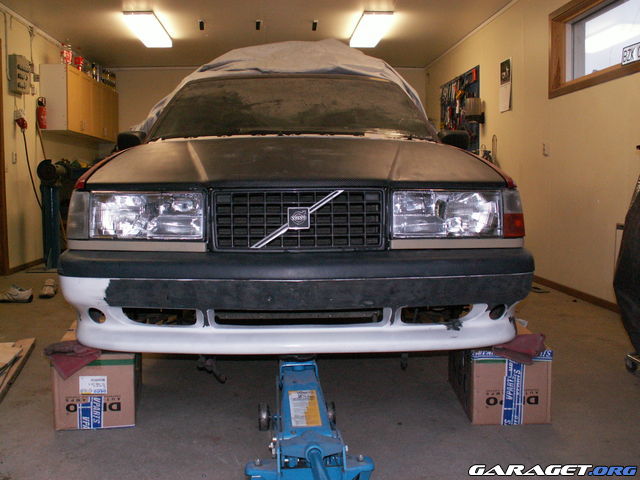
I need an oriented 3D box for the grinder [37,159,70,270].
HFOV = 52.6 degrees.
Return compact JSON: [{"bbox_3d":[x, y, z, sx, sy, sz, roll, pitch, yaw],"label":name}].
[{"bbox_3d":[-2.711,-0.269,6.557,0.260,1.099,0.400,0,5,3],"label":"grinder"}]

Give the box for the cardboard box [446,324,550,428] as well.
[{"bbox_3d":[0.682,0.503,2.506,0.274,0.262,0.456,0,5,1],"label":"cardboard box"}]

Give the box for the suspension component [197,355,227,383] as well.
[{"bbox_3d":[-0.420,0.490,2.500,0.120,0.115,0.100,0,5,-3],"label":"suspension component"}]

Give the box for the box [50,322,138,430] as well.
[{"bbox_3d":[-0.824,0.507,2.474,0.274,0.262,0.456,-1,5,-12],"label":"box"}]

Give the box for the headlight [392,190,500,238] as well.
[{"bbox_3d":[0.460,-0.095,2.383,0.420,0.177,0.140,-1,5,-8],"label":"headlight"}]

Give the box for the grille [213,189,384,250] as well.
[{"bbox_3d":[-0.077,-0.074,2.310,0.610,0.215,0.070,0,5,-3],"label":"grille"}]

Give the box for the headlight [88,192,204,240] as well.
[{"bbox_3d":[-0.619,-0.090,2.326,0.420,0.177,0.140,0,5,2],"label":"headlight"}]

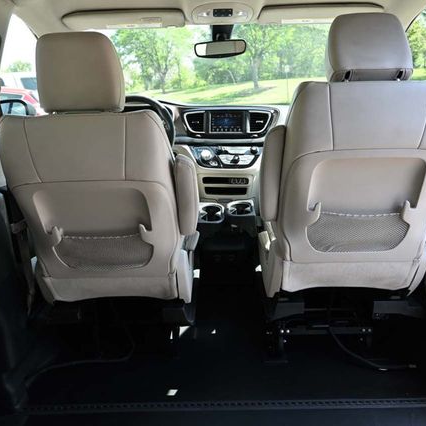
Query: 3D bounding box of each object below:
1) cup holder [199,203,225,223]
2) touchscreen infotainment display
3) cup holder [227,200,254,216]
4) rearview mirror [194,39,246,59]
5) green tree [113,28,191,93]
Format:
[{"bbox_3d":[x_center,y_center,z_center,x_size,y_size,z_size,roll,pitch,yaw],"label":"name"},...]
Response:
[{"bbox_3d":[-0.002,0.006,1.800,0.110,0.080,0.120,0,15,1],"label":"cup holder"},{"bbox_3d":[0.067,-0.457,2.130,0.172,0.115,0.025,0,-7,1],"label":"touchscreen infotainment display"},{"bbox_3d":[0.120,-0.011,1.860,0.110,0.080,0.120,0,15,1],"label":"cup holder"},{"bbox_3d":[0.030,-0.764,1.980,0.250,0.080,0.050,4,15,15],"label":"rearview mirror"},{"bbox_3d":[-3.776,-11.592,27.049,6.000,7.600,6.000,0,15,1],"label":"green tree"}]

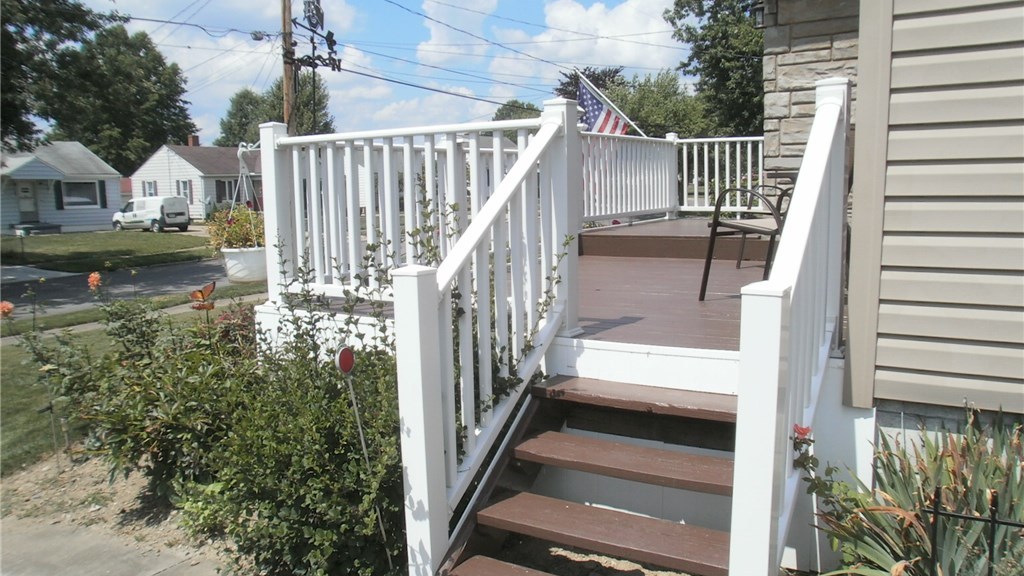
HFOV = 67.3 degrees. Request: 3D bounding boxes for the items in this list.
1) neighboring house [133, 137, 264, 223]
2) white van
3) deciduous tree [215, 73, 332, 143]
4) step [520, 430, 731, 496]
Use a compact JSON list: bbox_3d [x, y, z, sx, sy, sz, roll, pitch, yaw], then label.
[{"bbox_3d":[-19.559,-7.485,53.139,7.200,5.300,10.000,3,9,30],"label":"neighboring house"},{"bbox_3d":[-20.028,-4.030,42.426,4.740,1.880,1.850,3,9,29],"label":"white van"},{"bbox_3d":[-22.595,-14.107,74.900,11.200,13.190,10.500,-4,8,-16],"label":"deciduous tree"},{"bbox_3d":[0.473,0.660,2.910,0.925,0.041,0.238,3,9,30],"label":"step"}]

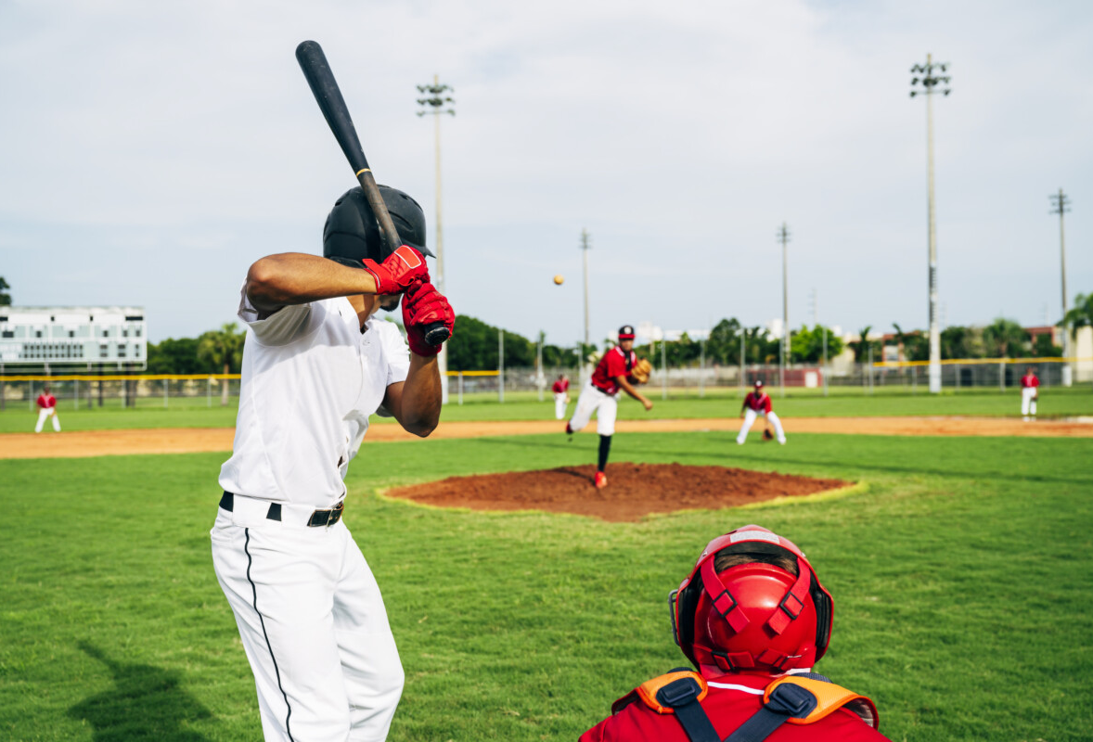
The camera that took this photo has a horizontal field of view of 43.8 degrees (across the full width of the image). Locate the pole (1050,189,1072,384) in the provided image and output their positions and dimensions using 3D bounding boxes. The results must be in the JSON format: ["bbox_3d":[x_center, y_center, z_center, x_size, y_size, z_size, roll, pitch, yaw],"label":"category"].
[{"bbox_3d":[57.297,-9.318,151.000,2.200,22.000,1.600,-1,-1,17],"label":"pole"}]

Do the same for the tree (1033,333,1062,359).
[{"bbox_3d":[52.604,-1.316,143.000,3.100,5.400,3.100,-1,-1,0],"label":"tree"}]

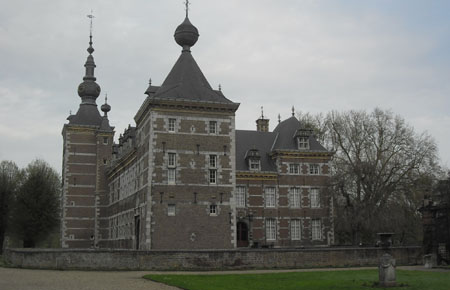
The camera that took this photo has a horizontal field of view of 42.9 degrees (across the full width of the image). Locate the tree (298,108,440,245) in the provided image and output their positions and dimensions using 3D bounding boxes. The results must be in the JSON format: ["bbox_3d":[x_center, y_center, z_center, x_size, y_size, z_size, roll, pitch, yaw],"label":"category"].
[{"bbox_3d":[22.729,5.358,89.929,22.331,22.700,20.000,3,-11,-19],"label":"tree"}]

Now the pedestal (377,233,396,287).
[{"bbox_3d":[6.268,4.438,22.246,0.700,2.025,0.700,2,-10,-14],"label":"pedestal"}]

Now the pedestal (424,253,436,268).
[{"bbox_3d":[12.167,6.826,33.785,0.580,0.840,0.580,3,-10,-18],"label":"pedestal"}]

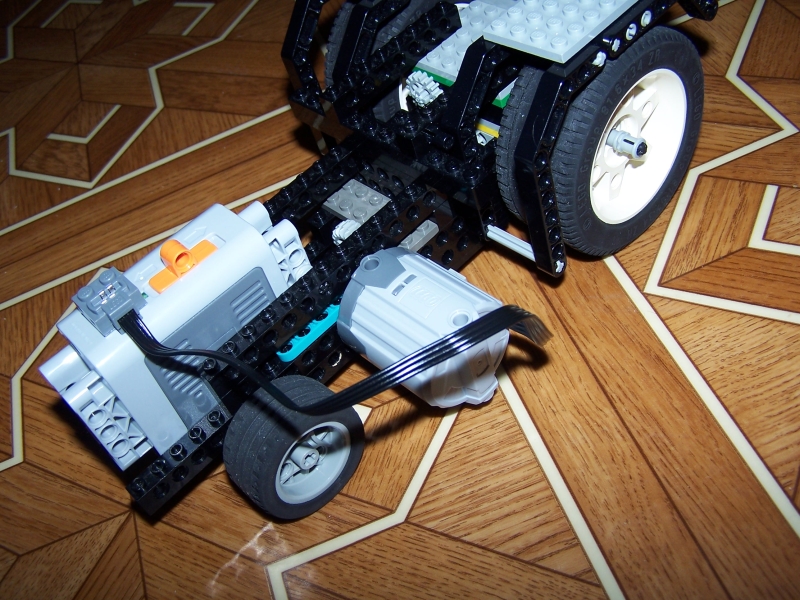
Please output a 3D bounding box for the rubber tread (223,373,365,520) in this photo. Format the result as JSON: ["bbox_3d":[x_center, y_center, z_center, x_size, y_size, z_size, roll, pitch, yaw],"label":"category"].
[{"bbox_3d":[-0.034,0.048,0.288,0.022,0.043,0.043,31,67,36],"label":"rubber tread"}]

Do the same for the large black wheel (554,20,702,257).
[{"bbox_3d":[0.073,-0.059,0.314,0.034,0.082,0.082,31,67,36],"label":"large black wheel"}]

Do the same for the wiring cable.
[{"bbox_3d":[-0.017,0.017,0.250,0.125,0.048,0.038,-6,51,15],"label":"wiring cable"}]

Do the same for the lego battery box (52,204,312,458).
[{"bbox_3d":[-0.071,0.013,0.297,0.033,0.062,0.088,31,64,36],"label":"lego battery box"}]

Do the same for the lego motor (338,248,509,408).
[{"bbox_3d":[0.009,0.011,0.280,0.048,0.040,0.040,31,64,36],"label":"lego motor"}]

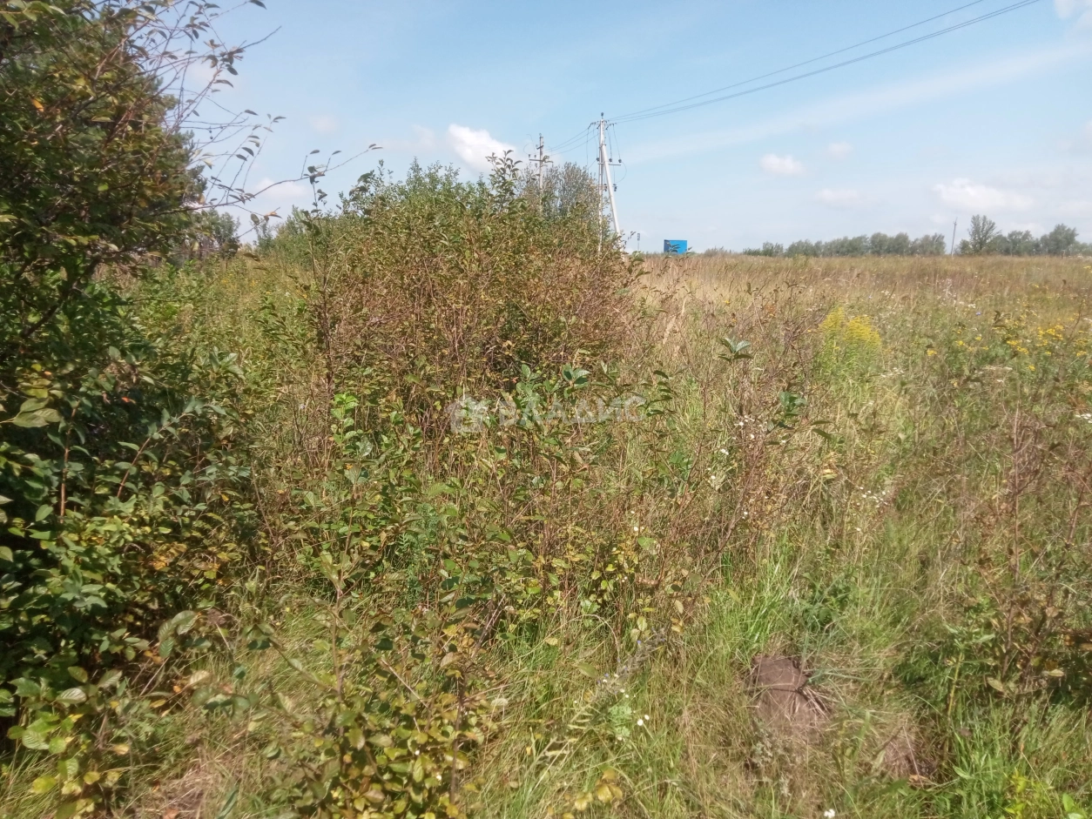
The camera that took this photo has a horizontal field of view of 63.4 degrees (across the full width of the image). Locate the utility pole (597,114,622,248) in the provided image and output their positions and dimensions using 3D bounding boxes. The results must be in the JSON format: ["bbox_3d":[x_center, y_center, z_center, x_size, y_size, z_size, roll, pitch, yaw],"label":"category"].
[{"bbox_3d":[3.314,-10.696,45.021,1.500,8.700,2.200,-5,12,-29],"label":"utility pole"}]

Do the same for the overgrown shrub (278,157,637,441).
[{"bbox_3d":[-0.620,-0.567,6.194,2.350,2.100,2.100,0,10,0],"label":"overgrown shrub"}]

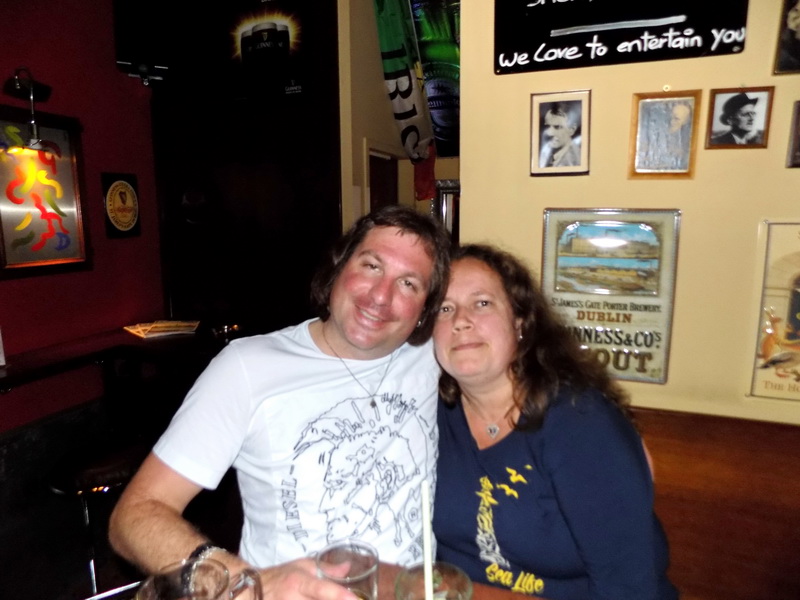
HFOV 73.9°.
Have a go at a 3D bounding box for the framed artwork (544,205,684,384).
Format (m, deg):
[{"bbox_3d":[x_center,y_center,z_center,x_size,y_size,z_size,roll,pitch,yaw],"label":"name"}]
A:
[{"bbox_3d":[0.499,-0.012,1.291,0.300,0.408,0.015,3,10,20],"label":"framed artwork"}]

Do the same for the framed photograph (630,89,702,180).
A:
[{"bbox_3d":[0.595,-0.368,1.196,0.137,0.190,0.018,3,10,20],"label":"framed photograph"}]

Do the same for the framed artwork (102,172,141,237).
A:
[{"bbox_3d":[-1.328,-0.449,2.540,0.012,0.300,0.195,3,10,20],"label":"framed artwork"}]

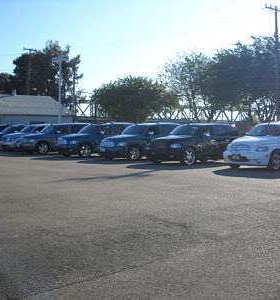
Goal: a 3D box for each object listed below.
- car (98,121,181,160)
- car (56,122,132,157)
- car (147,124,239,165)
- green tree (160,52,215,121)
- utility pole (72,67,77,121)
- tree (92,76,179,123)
[{"bbox_3d":[0.155,-0.449,20.352,1.770,1.620,4.480,3,4,43],"label":"car"},{"bbox_3d":[-2.146,-0.551,22.344,1.770,1.620,4.480,3,4,44],"label":"car"},{"bbox_3d":[2.233,-0.315,17.787,1.770,1.620,4.480,3,4,43],"label":"car"},{"bbox_3d":[5.167,-5.423,44.776,6.000,8.950,5.600,0,3,7],"label":"green tree"},{"bbox_3d":[-9.299,-6.937,63.279,0.350,10.100,0.350,-1,3,-8],"label":"utility pole"},{"bbox_3d":[-0.406,-4.035,43.175,8.300,6.340,7.800,-1,3,0],"label":"tree"}]

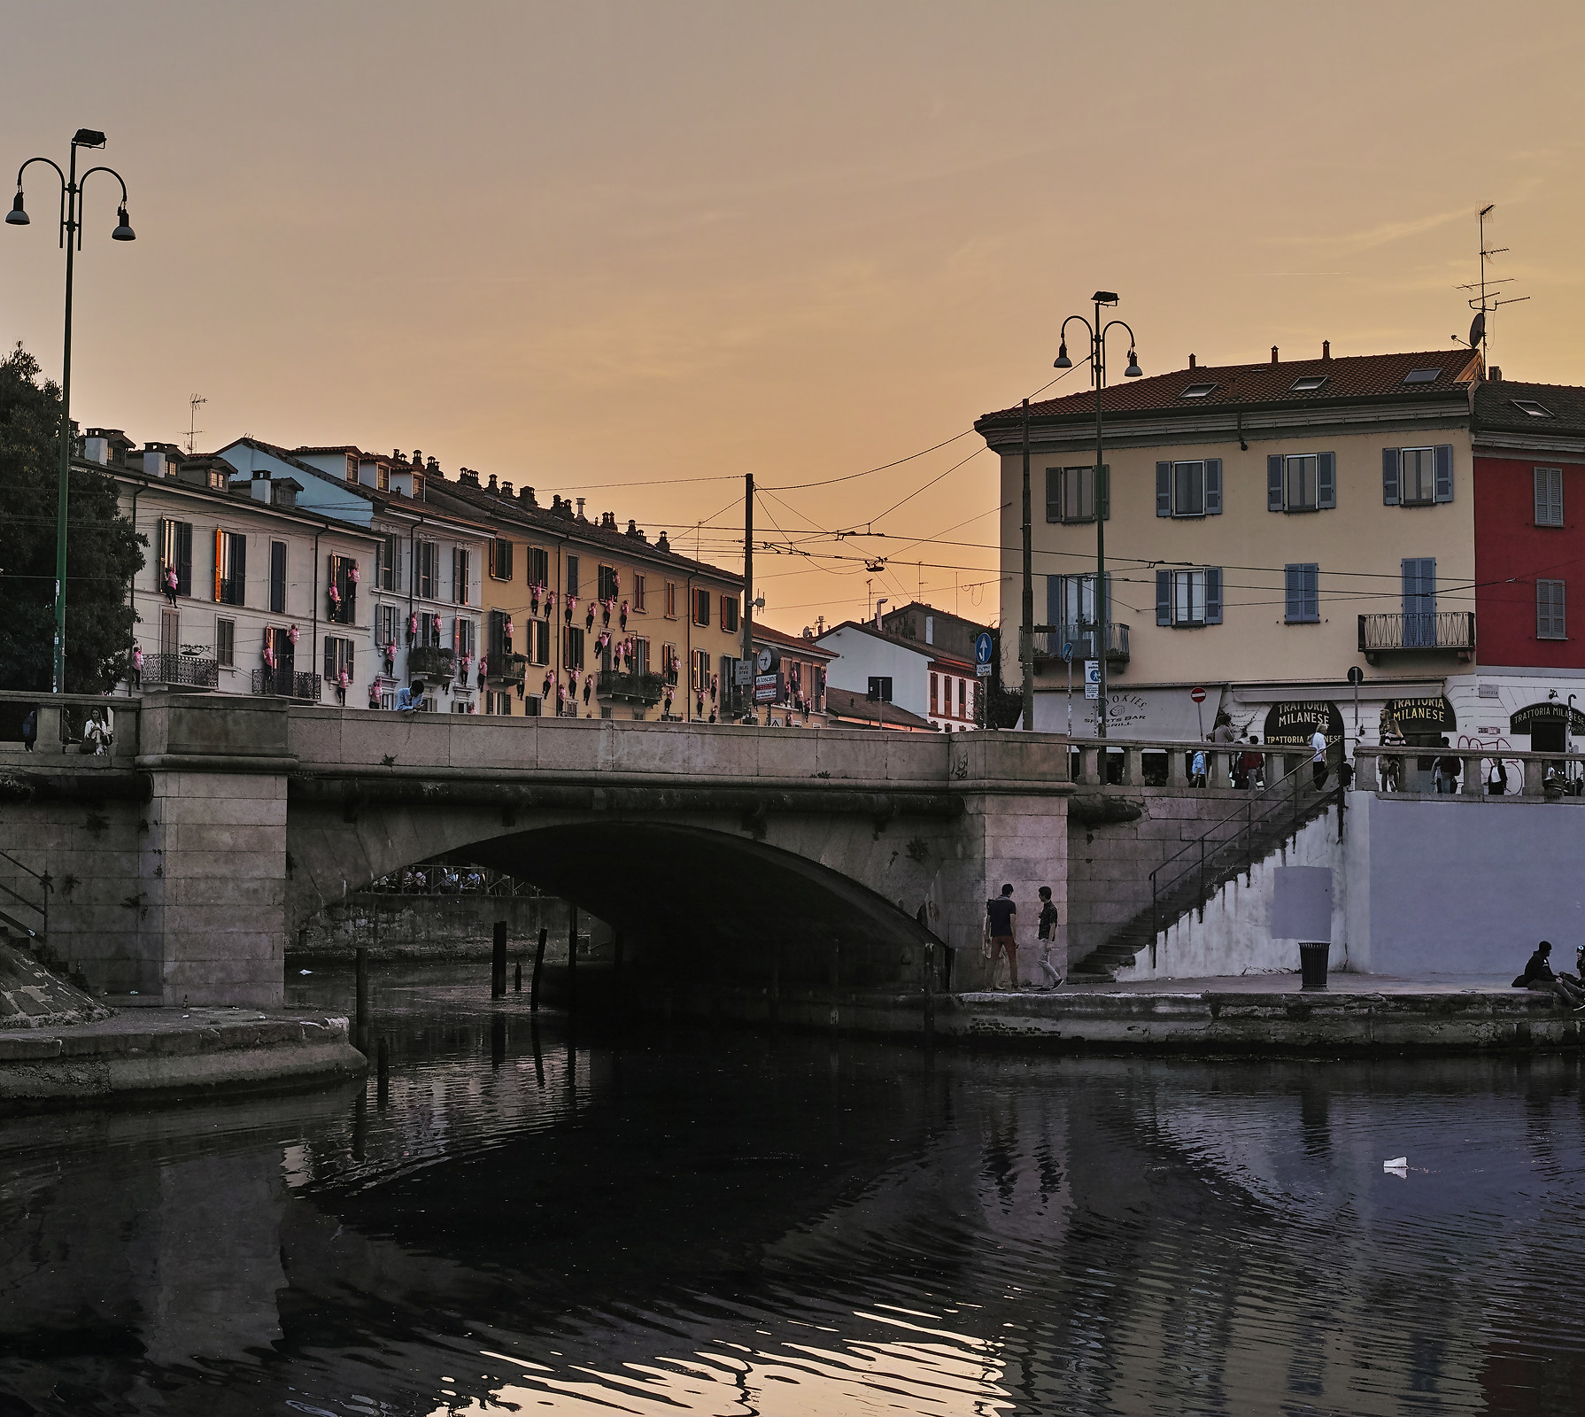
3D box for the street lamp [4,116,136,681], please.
[{"bbox_3d":[-11.315,-4.125,41.400,1.950,9.950,0.450,2,-5,-27],"label":"street lamp"}]

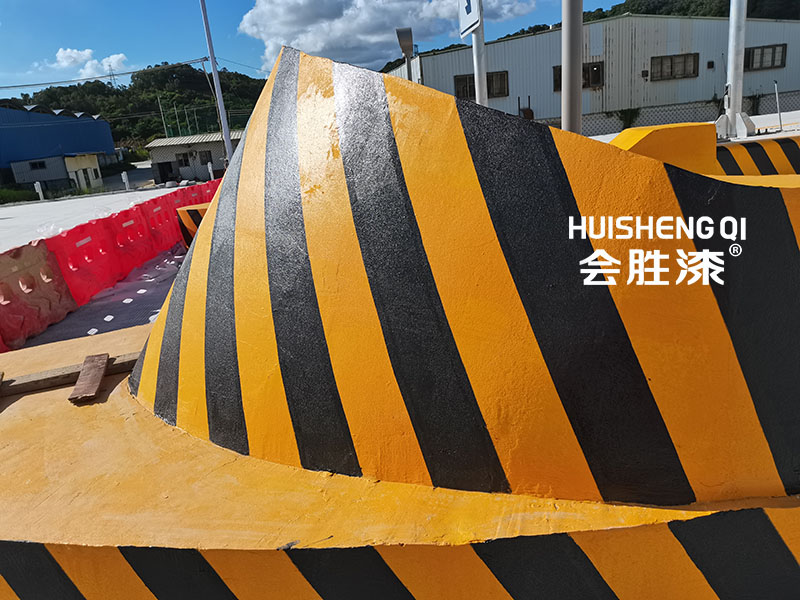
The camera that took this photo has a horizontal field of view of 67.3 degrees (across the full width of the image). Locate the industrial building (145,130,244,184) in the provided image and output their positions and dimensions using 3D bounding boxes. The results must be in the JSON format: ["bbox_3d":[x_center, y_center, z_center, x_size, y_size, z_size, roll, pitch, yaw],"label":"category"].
[{"bbox_3d":[-14.097,-11.565,47.922,9.500,3.500,5.500,-6,17,0],"label":"industrial building"}]

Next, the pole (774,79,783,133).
[{"bbox_3d":[6.535,-3.331,10.374,0.045,0.870,0.045,-17,17,3],"label":"pole"}]

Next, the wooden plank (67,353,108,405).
[{"bbox_3d":[-1.571,0.386,3.054,0.115,0.020,0.518,-12,21,-16],"label":"wooden plank"}]

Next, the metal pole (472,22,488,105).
[{"bbox_3d":[0.834,-1.521,5.840,0.120,2.200,0.120,-6,17,0],"label":"metal pole"}]

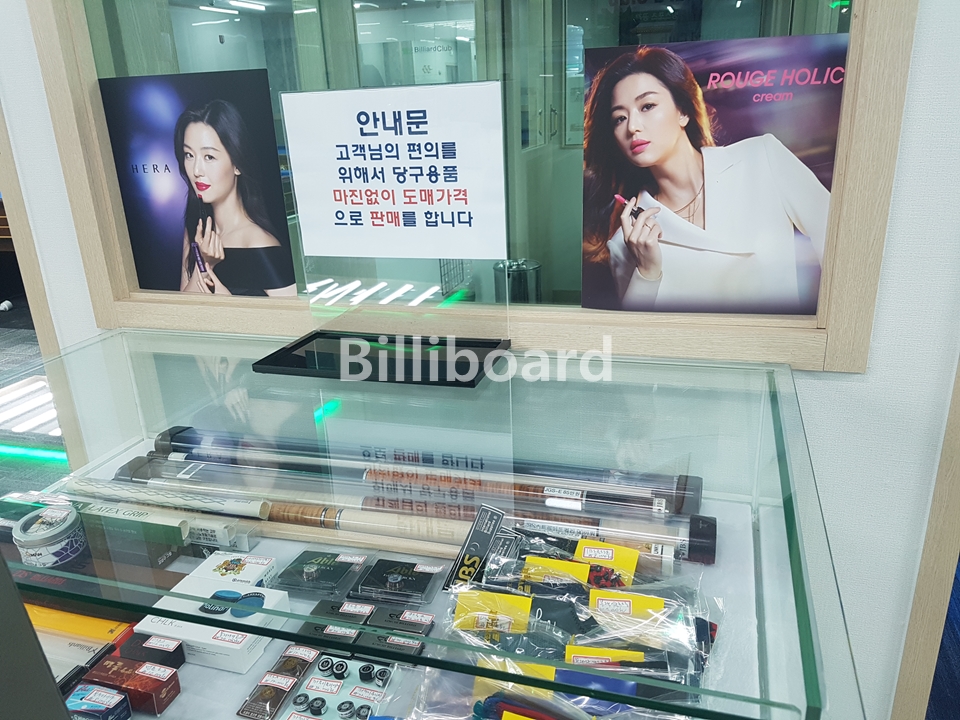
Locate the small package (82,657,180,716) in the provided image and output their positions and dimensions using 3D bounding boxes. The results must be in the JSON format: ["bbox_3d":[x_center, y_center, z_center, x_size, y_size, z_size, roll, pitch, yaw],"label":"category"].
[{"bbox_3d":[-0.309,0.290,0.643,0.076,0.024,0.029,3,20,17],"label":"small package"}]

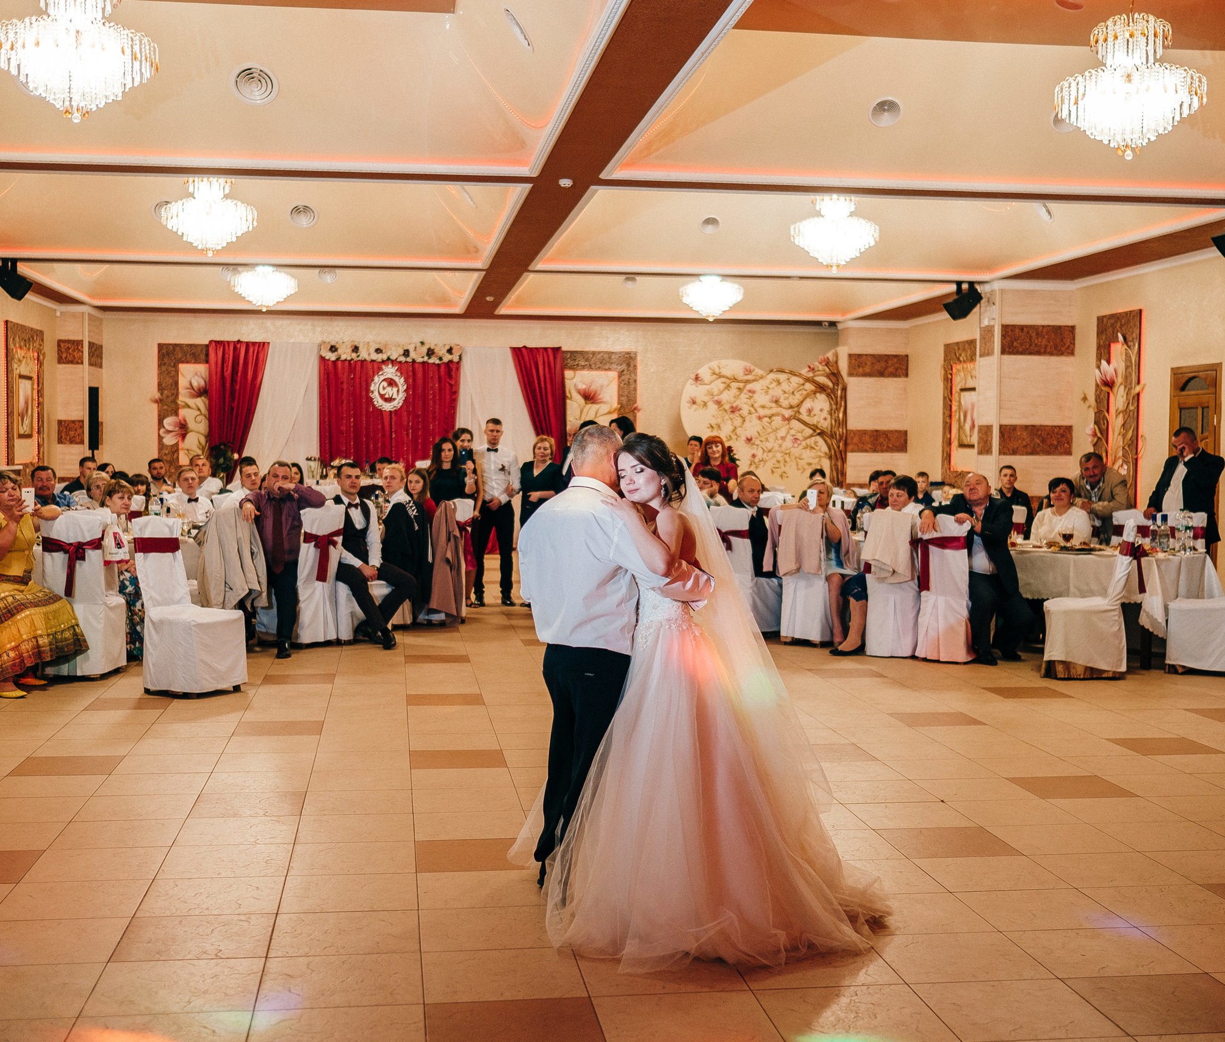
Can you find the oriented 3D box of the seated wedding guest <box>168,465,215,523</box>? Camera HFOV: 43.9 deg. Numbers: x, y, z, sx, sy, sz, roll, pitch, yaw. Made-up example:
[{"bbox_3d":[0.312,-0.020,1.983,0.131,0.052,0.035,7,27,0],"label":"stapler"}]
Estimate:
[{"bbox_3d":[-3.631,0.178,13.000,0.500,1.290,0.750,0,3,-16],"label":"seated wedding guest"}]

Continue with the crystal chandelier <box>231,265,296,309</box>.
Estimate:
[{"bbox_3d":[-4.245,-2.930,18.540,0.820,0.740,0.820,0,3,-8],"label":"crystal chandelier"}]

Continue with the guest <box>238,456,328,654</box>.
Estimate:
[{"bbox_3d":[-2.352,0.247,10.895,0.640,1.380,0.680,0,3,-9],"label":"guest"}]

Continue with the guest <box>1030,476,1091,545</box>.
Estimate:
[{"bbox_3d":[3.564,0.302,12.100,0.550,1.300,0.720,2,3,23],"label":"guest"}]

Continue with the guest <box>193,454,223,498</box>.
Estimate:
[{"bbox_3d":[-3.964,0.073,14.700,0.520,1.377,0.700,0,3,-12],"label":"guest"}]

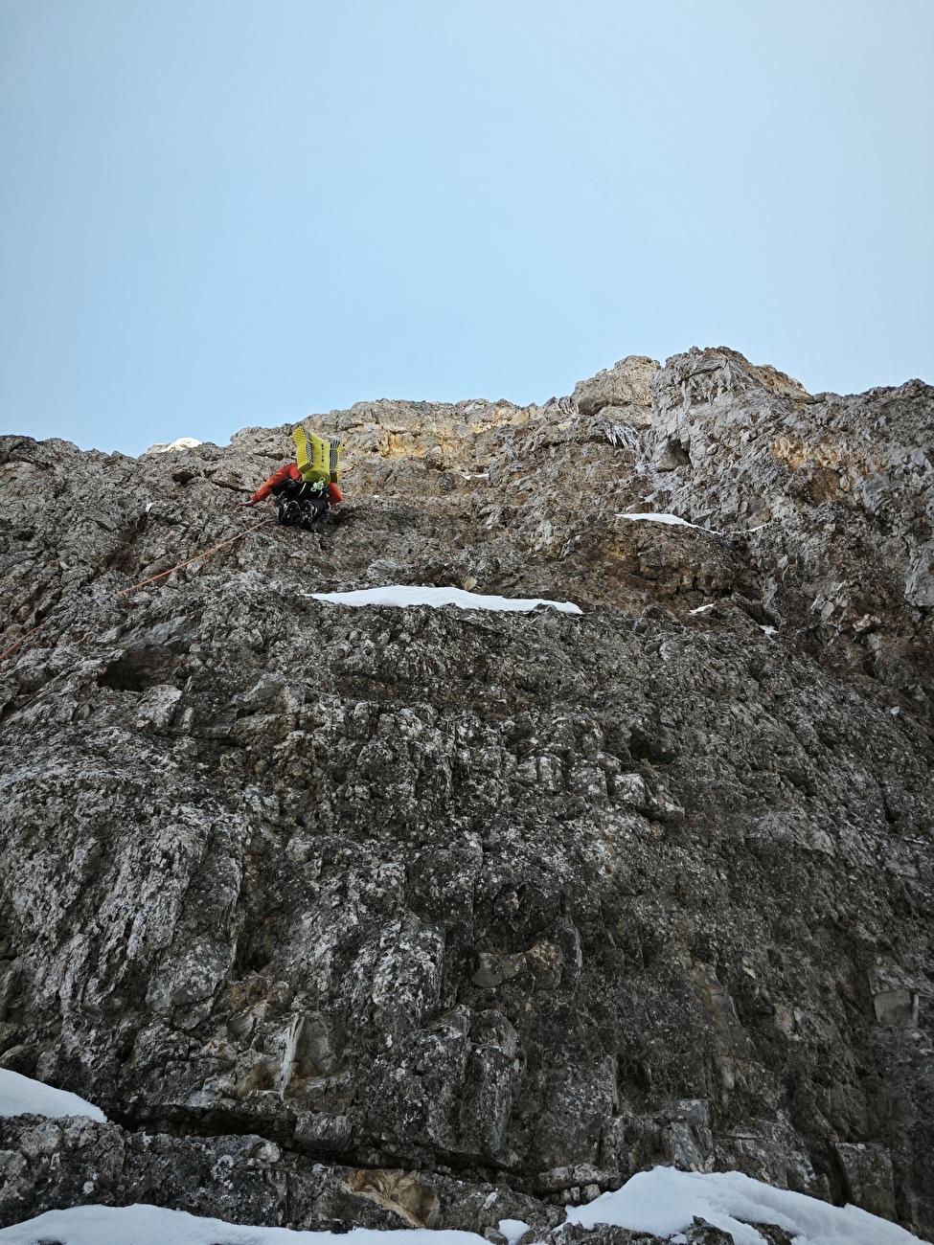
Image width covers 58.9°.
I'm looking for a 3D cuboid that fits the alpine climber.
[{"bbox_3d":[-1.690,-1.389,8.007,1.000,1.300,0.700,12,-48,-11],"label":"alpine climber"}]

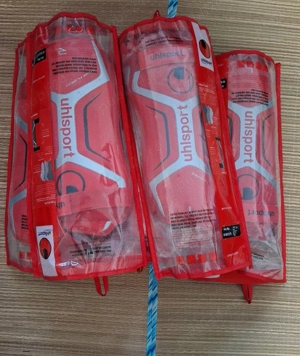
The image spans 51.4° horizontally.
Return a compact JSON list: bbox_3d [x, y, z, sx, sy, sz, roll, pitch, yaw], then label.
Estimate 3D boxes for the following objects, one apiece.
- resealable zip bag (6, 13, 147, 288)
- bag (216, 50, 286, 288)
[{"bbox_3d":[-0.097,-0.042,0.416,0.182,0.070,0.330,-2,85,0],"label":"resealable zip bag"},{"bbox_3d":[0.124,-0.013,0.424,0.120,0.048,0.312,0,85,0],"label":"bag"}]

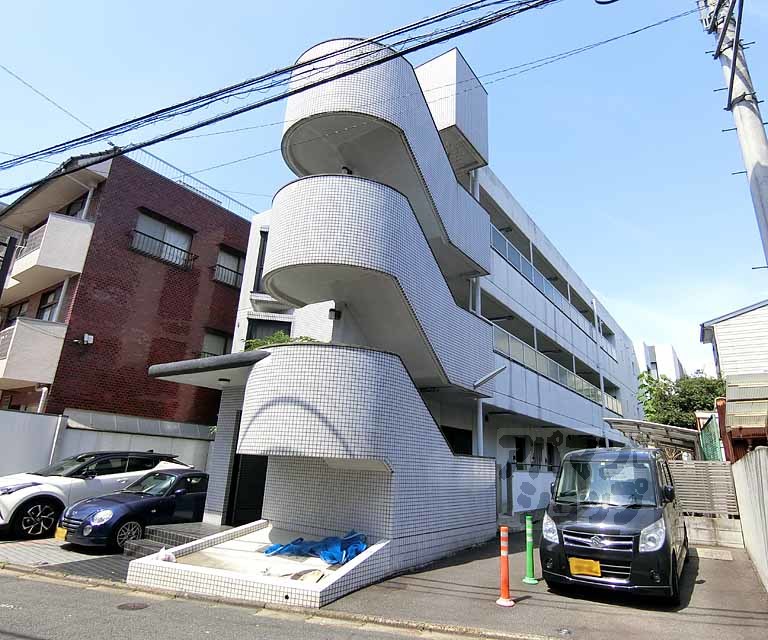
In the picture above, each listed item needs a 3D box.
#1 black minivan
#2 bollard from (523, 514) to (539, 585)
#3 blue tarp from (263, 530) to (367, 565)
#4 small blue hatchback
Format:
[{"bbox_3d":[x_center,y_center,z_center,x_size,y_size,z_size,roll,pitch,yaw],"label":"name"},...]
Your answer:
[{"bbox_3d":[3.414,2.765,6.445,1.490,1.735,3.395,-12,-20,33],"label":"black minivan"},{"bbox_3d":[2.022,3.149,6.054,0.200,0.800,0.200,-9,-21,37],"label":"bollard"},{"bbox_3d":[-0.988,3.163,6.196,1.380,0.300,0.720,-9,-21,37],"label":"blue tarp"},{"bbox_3d":[-4.222,3.564,8.538,1.475,1.250,3.395,-9,-19,32],"label":"small blue hatchback"}]

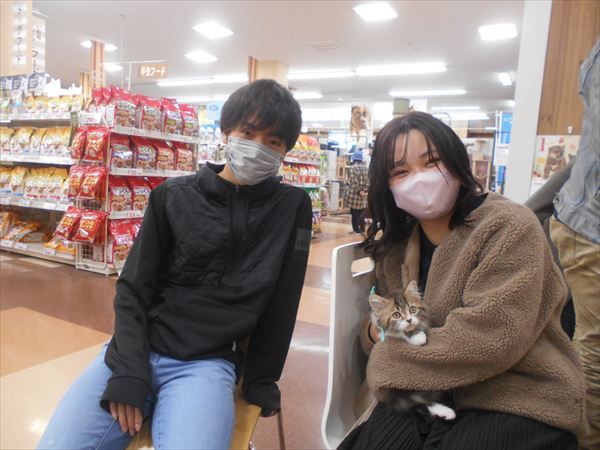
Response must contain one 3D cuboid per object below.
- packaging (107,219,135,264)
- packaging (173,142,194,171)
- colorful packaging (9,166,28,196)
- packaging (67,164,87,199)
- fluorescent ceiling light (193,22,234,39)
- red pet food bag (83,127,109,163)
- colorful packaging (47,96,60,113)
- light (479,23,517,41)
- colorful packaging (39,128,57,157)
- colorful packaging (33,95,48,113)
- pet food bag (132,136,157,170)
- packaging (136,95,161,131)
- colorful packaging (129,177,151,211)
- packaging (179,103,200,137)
[{"bbox_3d":[-1.788,0.159,4.495,0.120,0.390,0.230,1,5,34],"label":"packaging"},{"bbox_3d":[-1.352,-0.769,5.133,0.115,0.310,0.235,6,7,27],"label":"packaging"},{"bbox_3d":[-3.134,-0.485,5.049,0.230,0.310,0.090,6,7,27],"label":"colorful packaging"},{"bbox_3d":[-2.006,-0.393,4.112,0.220,0.310,0.080,7,1,33],"label":"packaging"},{"bbox_3d":[-1.707,-3.794,8.791,0.620,0.080,0.620,7,7,28],"label":"fluorescent ceiling light"},{"bbox_3d":[-1.922,-0.757,4.235,0.220,0.330,0.085,6,-1,24],"label":"red pet food bag"},{"bbox_3d":[-2.593,-1.260,4.742,0.150,0.185,0.060,4,-1,14],"label":"colorful packaging"},{"bbox_3d":[3.484,-3.396,7.931,0.620,0.080,0.620,7,7,28],"label":"light"},{"bbox_3d":[-2.634,-0.870,4.754,0.220,0.290,0.090,6,7,27],"label":"colorful packaging"},{"bbox_3d":[-2.788,-1.300,4.842,0.165,0.200,0.065,4,-1,14],"label":"colorful packaging"},{"bbox_3d":[-1.618,-0.735,4.694,0.100,0.345,0.205,-2,3,34],"label":"pet food bag"},{"bbox_3d":[-1.560,-1.141,4.640,0.115,0.340,0.250,6,7,27],"label":"packaging"},{"bbox_3d":[-1.621,-0.322,4.558,0.110,0.350,0.250,7,7,28],"label":"colorful packaging"},{"bbox_3d":[-1.265,-1.146,5.047,0.110,0.350,0.250,7,7,28],"label":"packaging"}]

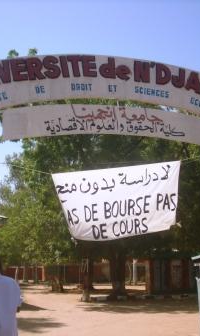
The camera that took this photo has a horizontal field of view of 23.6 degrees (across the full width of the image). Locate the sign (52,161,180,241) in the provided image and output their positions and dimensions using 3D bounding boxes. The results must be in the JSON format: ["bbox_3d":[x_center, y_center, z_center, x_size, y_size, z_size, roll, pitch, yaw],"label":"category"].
[{"bbox_3d":[0.293,0.425,6.013,1.717,0.901,0.080,-5,-10,-15],"label":"sign"}]

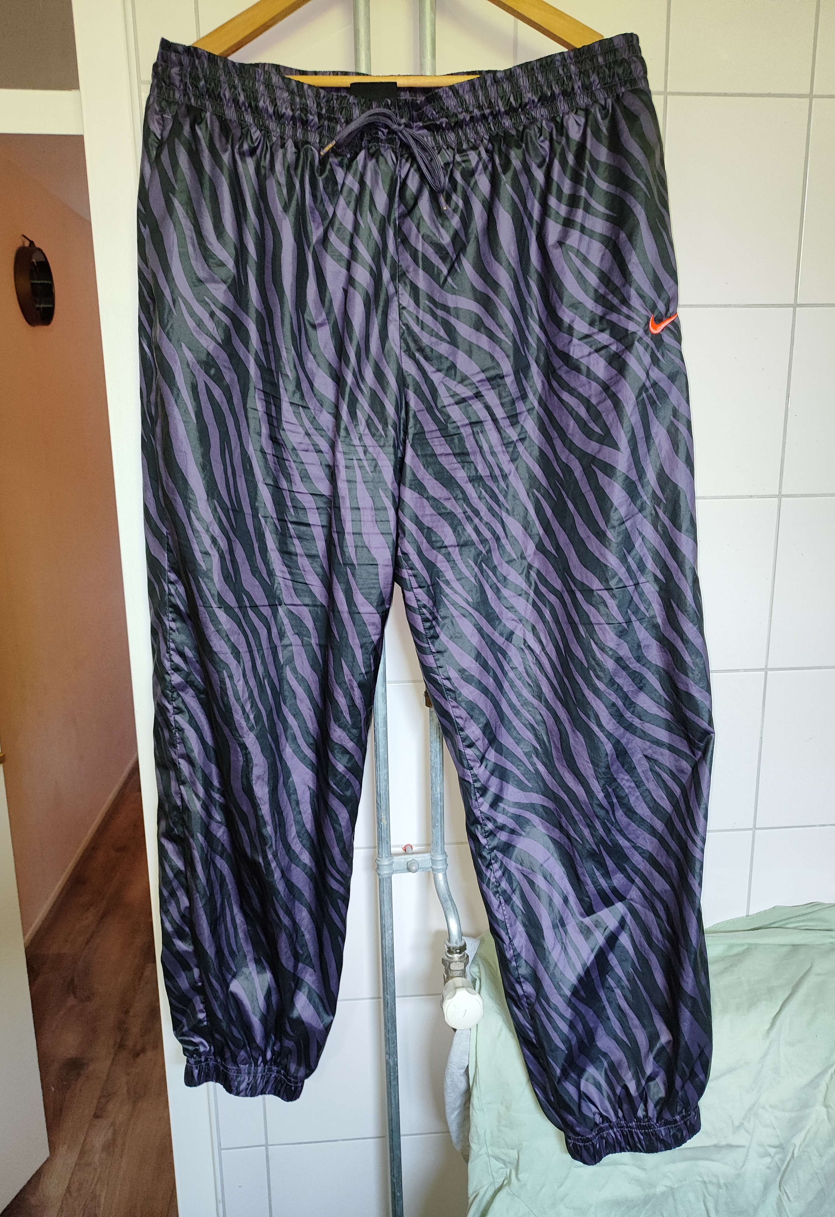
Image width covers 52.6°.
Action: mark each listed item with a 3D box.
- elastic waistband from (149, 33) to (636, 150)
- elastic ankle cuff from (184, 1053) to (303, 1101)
[{"bbox_3d":[-0.015,-0.456,0.750,0.437,0.092,0.070,-1,12,-1],"label":"elastic waistband"},{"bbox_3d":[-0.198,0.537,0.967,0.132,0.046,0.048,-1,12,-2],"label":"elastic ankle cuff"}]

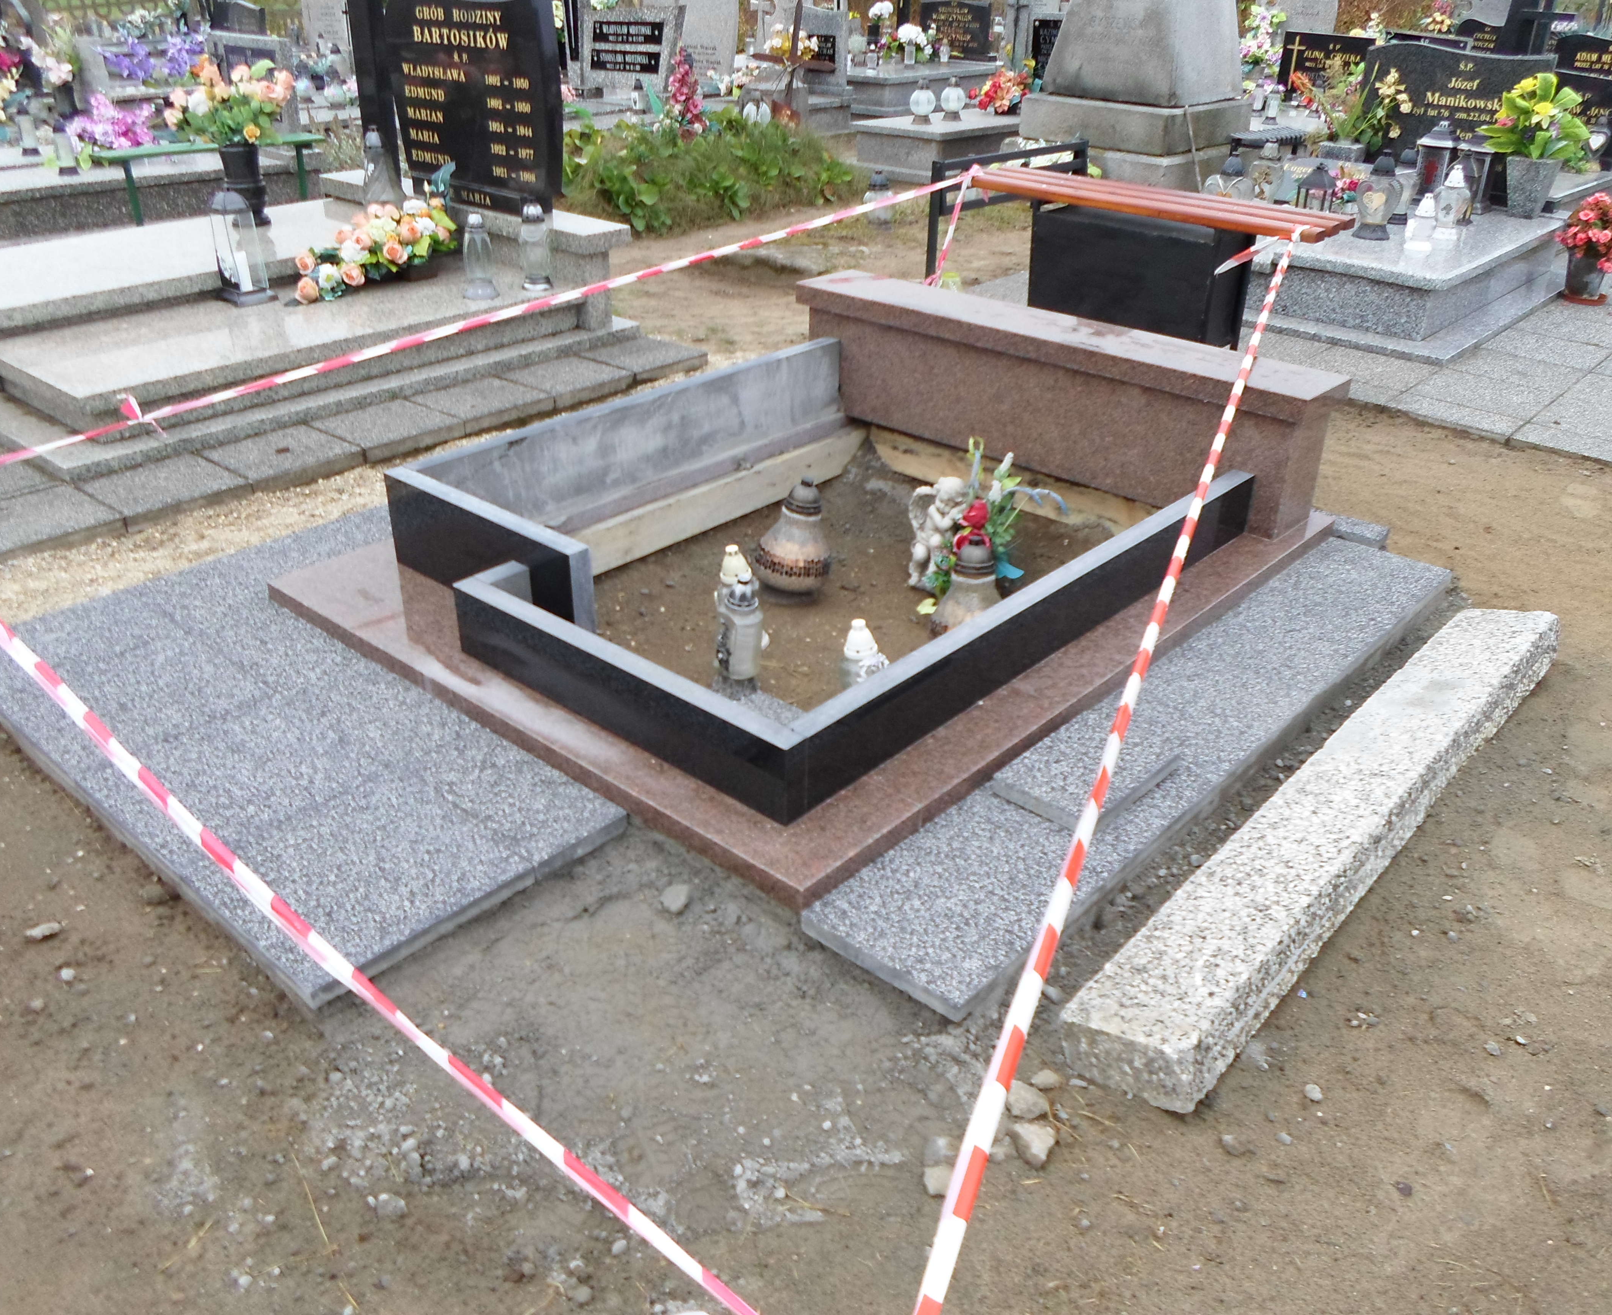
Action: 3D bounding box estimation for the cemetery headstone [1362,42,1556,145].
[{"bbox_3d":[3.243,-2.703,6.369,0.859,0.680,0.091,24,36,36],"label":"cemetery headstone"}]

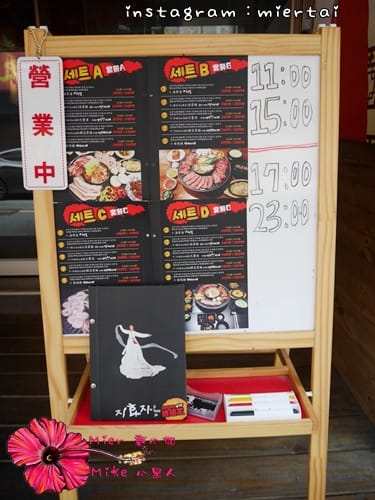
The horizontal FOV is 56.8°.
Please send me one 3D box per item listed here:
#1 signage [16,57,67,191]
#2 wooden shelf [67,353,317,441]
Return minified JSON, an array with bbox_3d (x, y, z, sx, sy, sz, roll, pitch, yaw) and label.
[{"bbox_3d":[-0.285,-0.246,0.685,0.087,0.254,0.006,0,7,-1],"label":"signage"},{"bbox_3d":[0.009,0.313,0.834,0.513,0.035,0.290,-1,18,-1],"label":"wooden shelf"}]

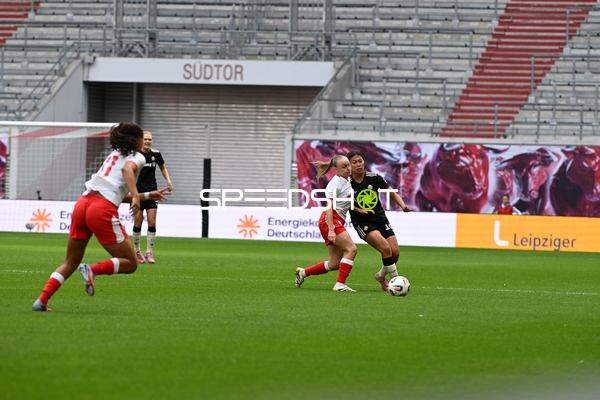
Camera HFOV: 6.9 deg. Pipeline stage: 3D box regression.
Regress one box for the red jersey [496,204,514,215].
[{"bbox_3d":[4.788,0.361,116.500,0.420,0.500,0.250,2,0,10],"label":"red jersey"}]

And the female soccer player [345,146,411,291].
[{"bbox_3d":[0.874,0.232,55.300,0.740,1.570,0.600,2,0,-12],"label":"female soccer player"}]

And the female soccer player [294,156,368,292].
[{"bbox_3d":[0.368,0.260,54.900,0.850,1.500,0.520,2,0,33],"label":"female soccer player"}]

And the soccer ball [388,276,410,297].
[{"bbox_3d":[1.031,0.898,51.900,0.220,0.220,0.220,2,0,0],"label":"soccer ball"}]

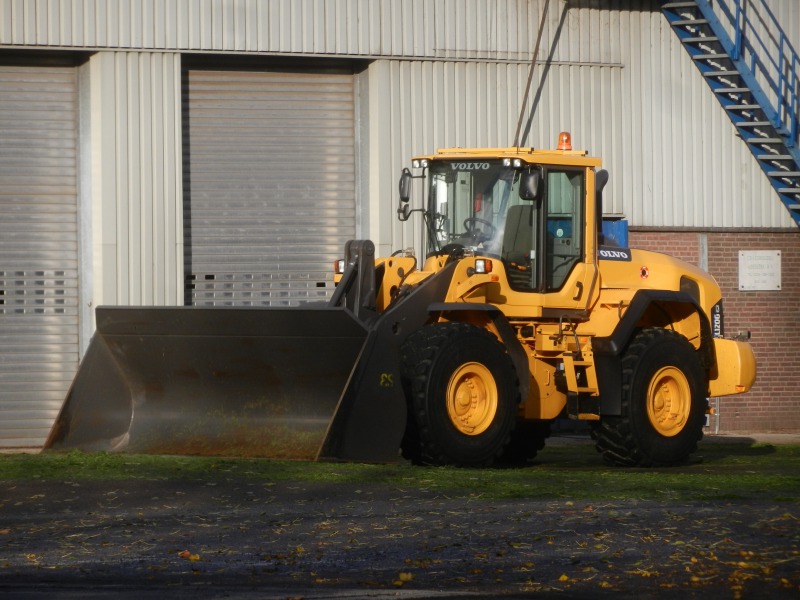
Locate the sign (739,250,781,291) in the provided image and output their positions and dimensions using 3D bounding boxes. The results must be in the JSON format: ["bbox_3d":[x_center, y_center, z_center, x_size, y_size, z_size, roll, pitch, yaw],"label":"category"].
[{"bbox_3d":[4.446,-0.367,83.300,0.025,0.495,0.800,-1,-1,43],"label":"sign"}]

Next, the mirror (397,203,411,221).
[{"bbox_3d":[0.025,-0.973,74.578,0.090,0.190,0.190,1,-1,-28],"label":"mirror"}]

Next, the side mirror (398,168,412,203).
[{"bbox_3d":[0.060,-1.260,74.588,0.090,0.360,0.230,1,-1,-28],"label":"side mirror"}]

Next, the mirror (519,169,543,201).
[{"bbox_3d":[1.419,-1.251,73.407,0.230,0.350,0.090,0,-1,21],"label":"mirror"}]

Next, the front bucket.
[{"bbox_3d":[-1.841,0.885,71.394,4.050,1.600,1.420,0,-1,45],"label":"front bucket"}]

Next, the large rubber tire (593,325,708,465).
[{"bbox_3d":[2.765,1.084,74.780,0.600,1.550,1.580,0,-1,41],"label":"large rubber tire"}]

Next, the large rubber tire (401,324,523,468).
[{"bbox_3d":[0.576,1.024,72.393,0.600,1.550,1.580,0,-1,45],"label":"large rubber tire"}]

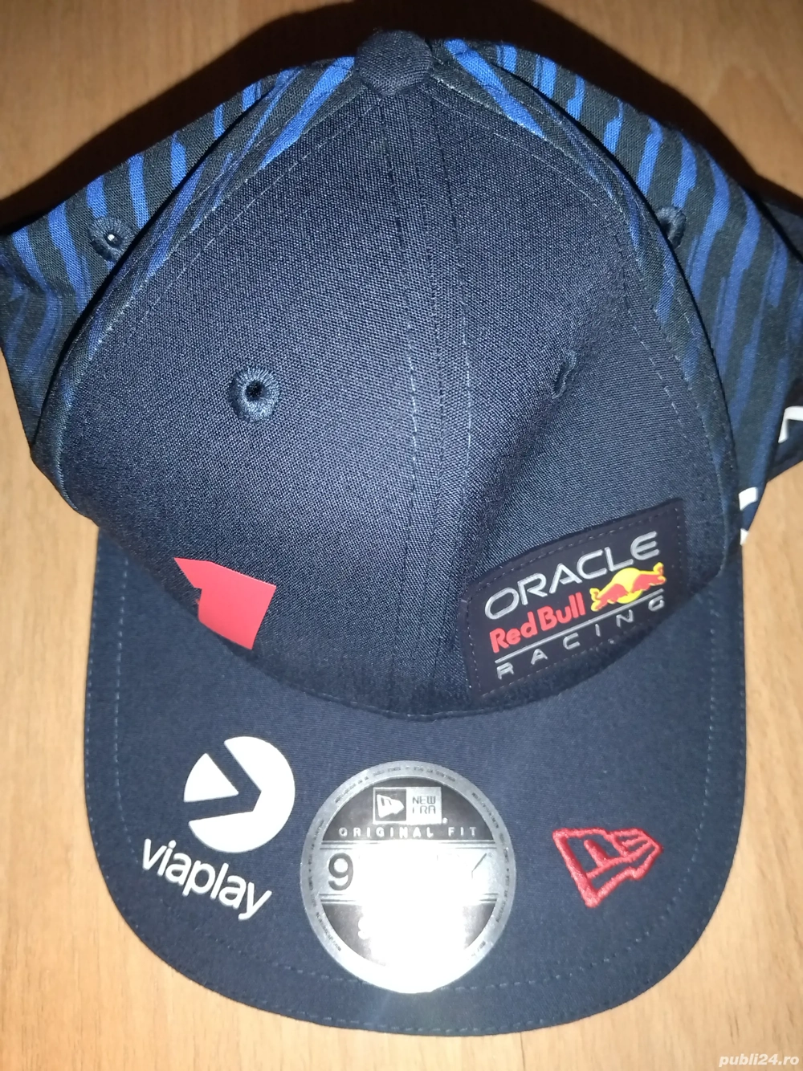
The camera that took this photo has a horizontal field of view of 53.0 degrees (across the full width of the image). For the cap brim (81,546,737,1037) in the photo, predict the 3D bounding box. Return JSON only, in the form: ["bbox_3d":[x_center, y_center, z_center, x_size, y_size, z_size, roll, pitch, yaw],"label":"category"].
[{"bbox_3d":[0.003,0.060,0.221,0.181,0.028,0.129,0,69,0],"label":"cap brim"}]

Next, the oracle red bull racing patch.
[{"bbox_3d":[0.044,0.016,0.203,0.063,0.038,0.008,-20,31,-9],"label":"oracle red bull racing patch"}]

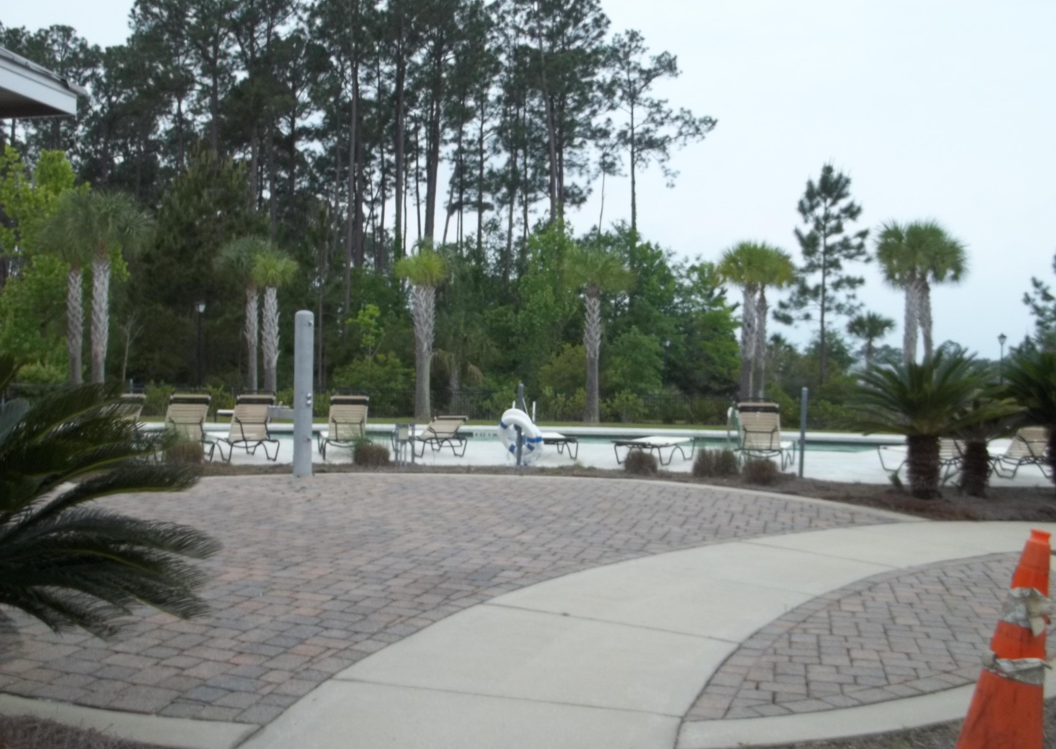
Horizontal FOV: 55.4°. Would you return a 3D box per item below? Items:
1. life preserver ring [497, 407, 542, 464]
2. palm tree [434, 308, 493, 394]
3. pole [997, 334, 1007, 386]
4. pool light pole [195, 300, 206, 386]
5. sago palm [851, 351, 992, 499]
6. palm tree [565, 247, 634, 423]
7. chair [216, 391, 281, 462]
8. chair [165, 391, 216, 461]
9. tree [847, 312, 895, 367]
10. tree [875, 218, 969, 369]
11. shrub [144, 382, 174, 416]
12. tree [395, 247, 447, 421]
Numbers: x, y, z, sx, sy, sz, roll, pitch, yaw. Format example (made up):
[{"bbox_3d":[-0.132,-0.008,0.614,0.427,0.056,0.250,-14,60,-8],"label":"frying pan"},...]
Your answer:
[{"bbox_3d":[-0.100,0.885,14.600,0.680,0.760,0.180,1,0,30],"label":"life preserver ring"},{"bbox_3d":[-2.621,-0.574,41.000,2.400,4.300,2.400,1,-1,0],"label":"palm tree"},{"bbox_3d":[23.582,0.037,50.000,0.450,4.100,0.450,1,-1,0],"label":"pole"},{"bbox_3d":[-12.689,-0.705,39.000,0.430,4.200,0.430,1,-1,0],"label":"pool light pole"},{"bbox_3d":[4.450,0.565,11.450,1.600,1.680,1.600,1,0,0],"label":"sago palm"},{"bbox_3d":[2.050,-1.130,29.000,1.950,5.060,1.950,1,0,0],"label":"palm tree"},{"bbox_3d":[-4.429,0.769,15.675,0.680,1.040,1.600,1,-1,-28],"label":"chair"},{"bbox_3d":[-5.227,0.755,15.507,0.680,1.040,1.600,1,-1,-20],"label":"chair"},{"bbox_3d":[16.350,-0.570,48.000,2.300,4.800,2.300,1,0,0],"label":"tree"},{"bbox_3d":[12.100,-1.550,31.000,2.700,6.400,2.300,1,0,0],"label":"tree"},{"bbox_3d":[-11.710,0.789,32.000,1.100,1.100,1.000,1,-1,-20],"label":"shrub"},{"bbox_3d":[-3.080,-1.160,29.000,1.520,5.000,1.520,1,0,0],"label":"tree"}]

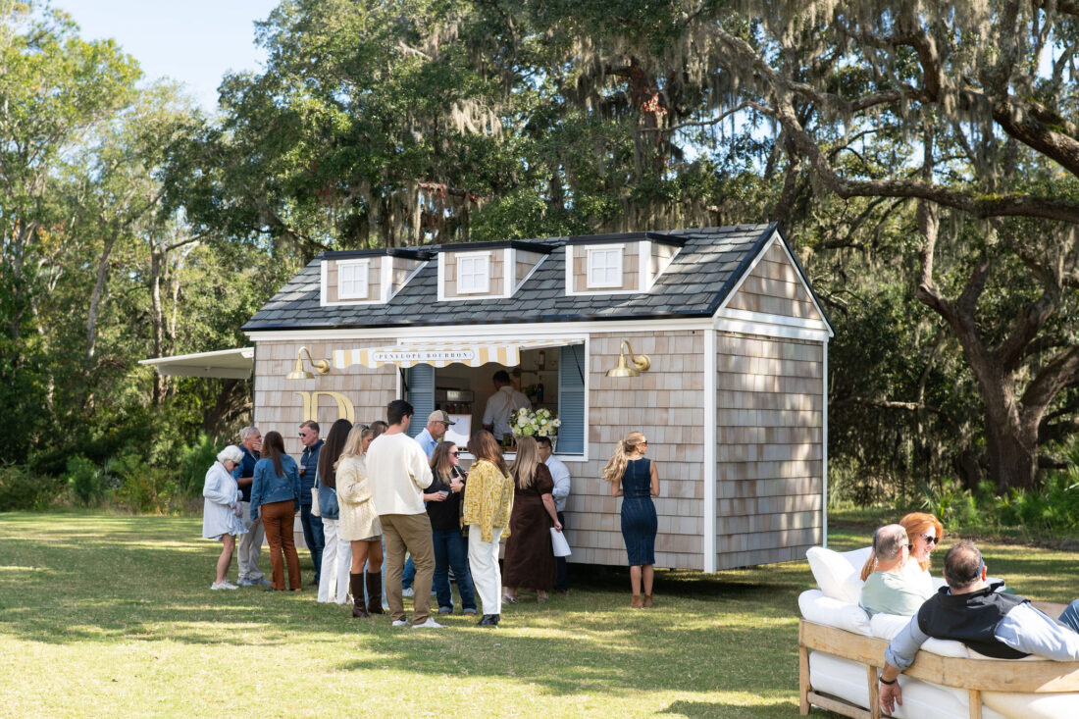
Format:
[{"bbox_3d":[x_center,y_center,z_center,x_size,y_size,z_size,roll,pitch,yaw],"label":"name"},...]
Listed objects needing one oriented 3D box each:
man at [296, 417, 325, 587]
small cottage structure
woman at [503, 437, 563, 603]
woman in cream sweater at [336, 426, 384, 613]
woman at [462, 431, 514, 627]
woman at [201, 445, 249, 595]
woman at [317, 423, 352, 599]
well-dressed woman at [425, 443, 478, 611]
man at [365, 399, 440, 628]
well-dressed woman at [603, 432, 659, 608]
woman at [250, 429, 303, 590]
[{"bbox_3d":[-2.356,1.506,18.362,0.380,1.706,0.480,2,-3,-34],"label":"man"},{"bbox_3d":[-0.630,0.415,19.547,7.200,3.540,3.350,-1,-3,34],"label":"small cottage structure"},{"bbox_3d":[-0.073,1.532,16.718,0.560,1.572,0.420,0,-2,9],"label":"woman"},{"bbox_3d":[-1.554,1.417,15.354,0.420,1.672,0.460,2,-2,-30],"label":"woman in cream sweater"},{"bbox_3d":[-0.434,1.431,14.906,0.450,1.632,0.380,2,-3,-41],"label":"woman"},{"bbox_3d":[-3.206,1.600,17.728,0.440,1.457,0.430,0,-2,12],"label":"woman"},{"bbox_3d":[-1.918,1.430,16.470,0.440,1.725,0.350,0,-2,20],"label":"woman"},{"bbox_3d":[-0.774,1.503,15.656,0.460,1.538,0.380,2,-3,-43],"label":"well-dressed woman"},{"bbox_3d":[-1.136,1.289,14.784,0.550,1.893,0.430,-1,-3,37],"label":"man"},{"bbox_3d":[0.889,1.500,16.392,0.520,1.629,0.400,0,-2,9],"label":"well-dressed woman"},{"bbox_3d":[-2.647,1.530,17.677,0.480,1.602,0.360,1,-2,-14],"label":"woman"}]

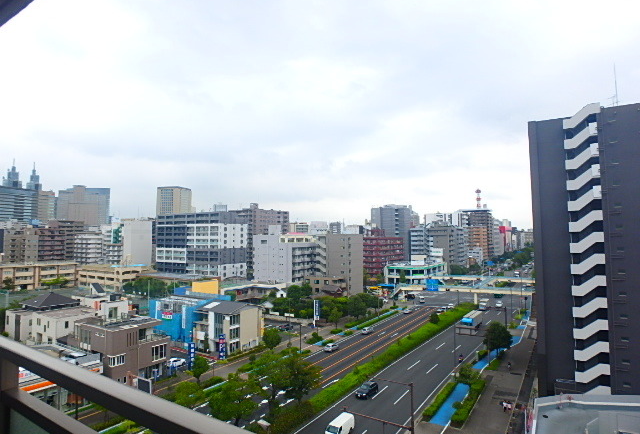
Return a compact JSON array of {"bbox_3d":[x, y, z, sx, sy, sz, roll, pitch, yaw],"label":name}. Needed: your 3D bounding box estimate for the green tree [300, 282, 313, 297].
[{"bbox_3d":[-4.096,25.499,118.605,4.200,10.200,4.200,0,-4,0],"label":"green tree"}]

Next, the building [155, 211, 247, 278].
[{"bbox_3d":[-62.162,17.140,204.293,50.000,37.000,20.000,-3,-3,34],"label":"building"}]

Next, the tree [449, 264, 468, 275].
[{"bbox_3d":[80.118,31.059,224.946,11.000,8.500,9.000,-2,-3,19],"label":"tree"}]

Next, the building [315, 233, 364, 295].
[{"bbox_3d":[7.541,19.437,145.567,15.000,25.700,10.500,-3,-4,33],"label":"building"}]

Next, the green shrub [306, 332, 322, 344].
[{"bbox_3d":[-1.293,27.937,90.675,3.200,2.100,2.600,-3,-4,34],"label":"green shrub"}]

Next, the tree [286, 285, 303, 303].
[{"bbox_3d":[-7.672,25.781,116.584,5.000,9.400,5.000,0,-4,0],"label":"tree"}]

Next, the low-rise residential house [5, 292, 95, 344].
[{"bbox_3d":[-68.917,25.986,100.479,24.500,8.200,11.500,-3,-4,34],"label":"low-rise residential house"}]

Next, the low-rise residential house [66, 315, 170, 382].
[{"bbox_3d":[-36.951,24.174,72.324,14.500,10.200,11.000,-3,-3,34],"label":"low-rise residential house"}]

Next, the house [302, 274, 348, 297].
[{"bbox_3d":[2.151,27.038,147.656,14.000,9.800,9.500,-2,-3,30],"label":"house"}]

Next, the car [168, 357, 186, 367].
[{"bbox_3d":[-28.042,28.596,76.789,1.620,1.500,3.700,-3,-3,34],"label":"car"}]

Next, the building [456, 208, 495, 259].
[{"bbox_3d":[131.555,19.094,327.000,23.500,49.000,29.000,-3,-4,33],"label":"building"}]

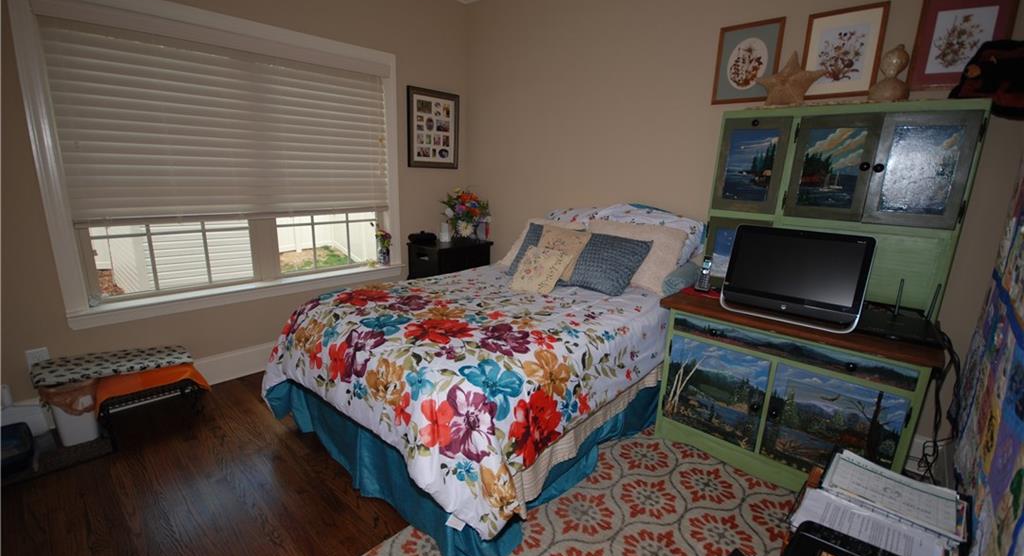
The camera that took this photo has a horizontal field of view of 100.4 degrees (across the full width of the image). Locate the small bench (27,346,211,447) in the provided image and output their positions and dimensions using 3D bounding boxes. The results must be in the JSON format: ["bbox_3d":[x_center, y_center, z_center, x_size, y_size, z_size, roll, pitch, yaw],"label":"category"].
[{"bbox_3d":[-1.897,0.564,2.102,0.383,0.380,0.583,13,17,40],"label":"small bench"}]

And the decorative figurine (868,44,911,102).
[{"bbox_3d":[1.720,-0.911,1.930,0.145,0.235,0.140,13,17,39],"label":"decorative figurine"}]

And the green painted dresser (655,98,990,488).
[{"bbox_3d":[1.288,0.062,1.963,0.962,1.593,0.689,12,17,38],"label":"green painted dresser"}]

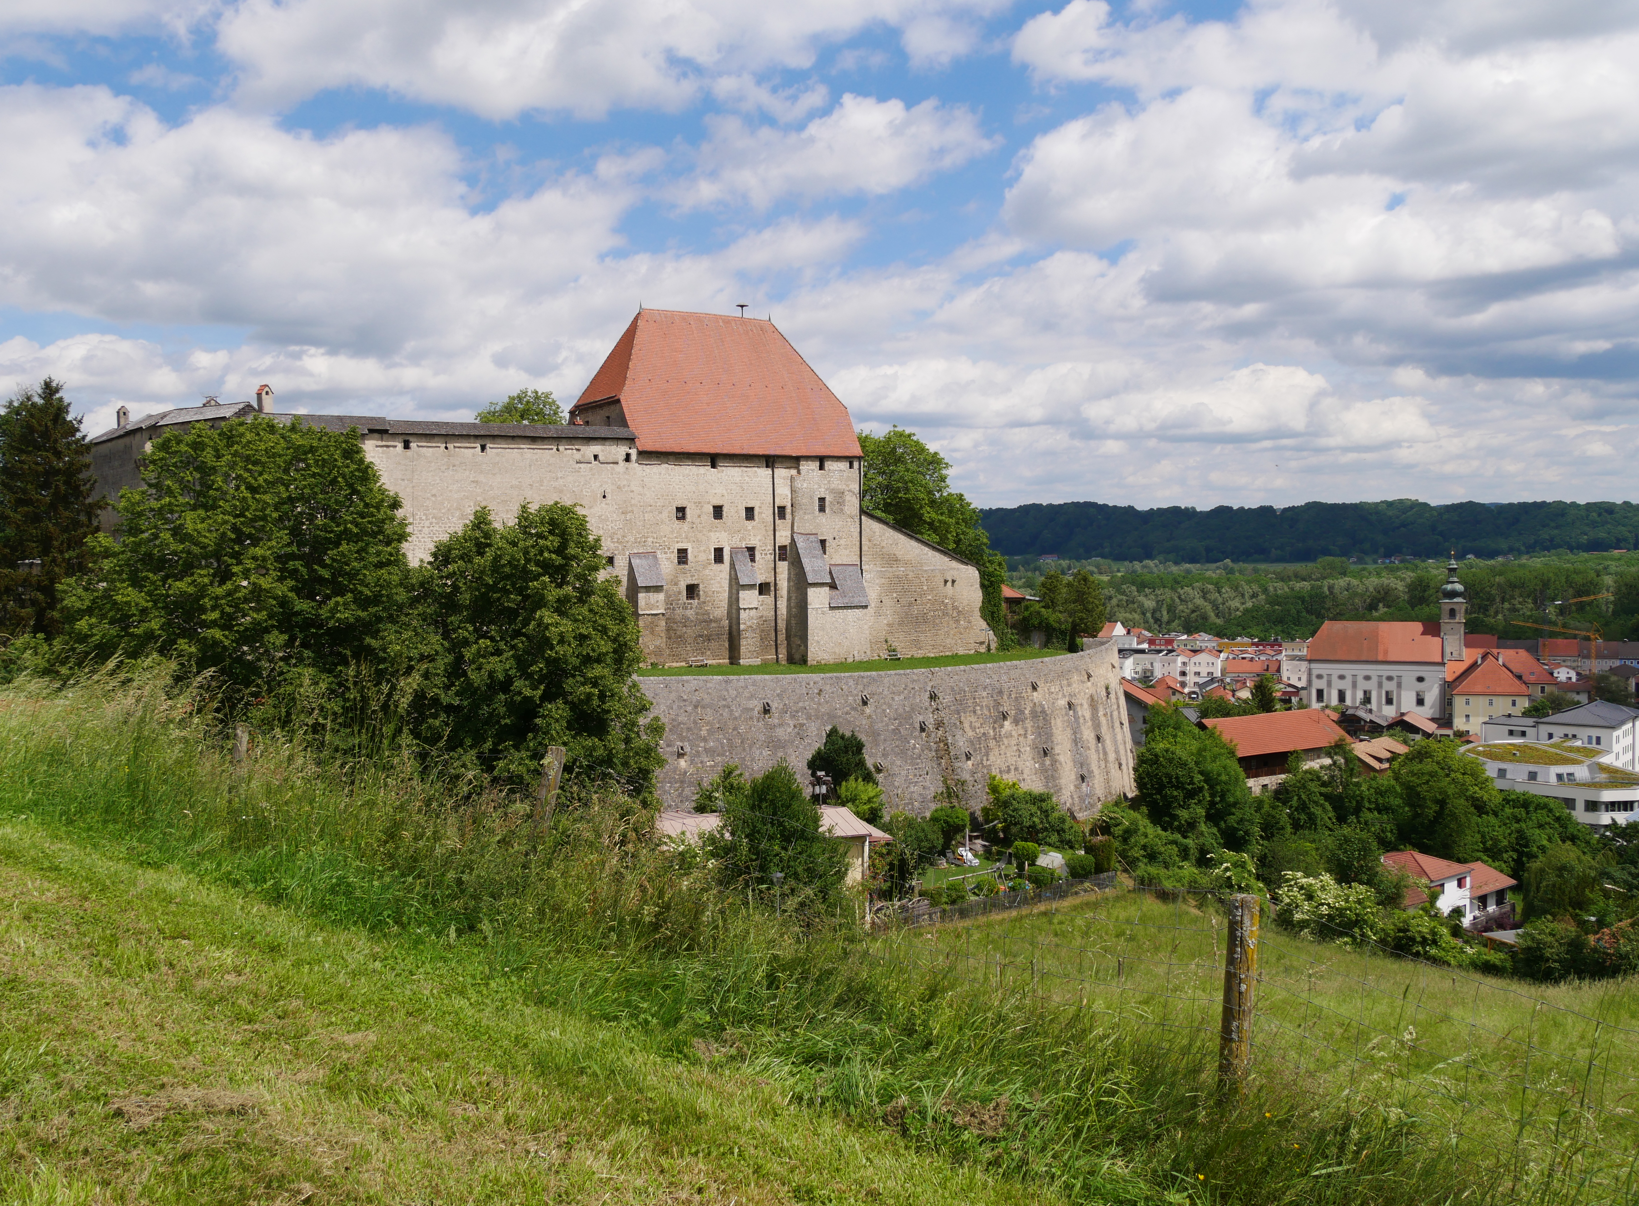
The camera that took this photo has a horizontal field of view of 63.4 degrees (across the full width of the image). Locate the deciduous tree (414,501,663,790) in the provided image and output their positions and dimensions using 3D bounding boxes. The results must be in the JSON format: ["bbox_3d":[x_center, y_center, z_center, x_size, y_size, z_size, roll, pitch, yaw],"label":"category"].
[{"bbox_3d":[-7.840,1.710,37.000,6.900,9.200,6.700,-1,3,-12],"label":"deciduous tree"}]

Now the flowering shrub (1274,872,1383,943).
[{"bbox_3d":[31.090,18.450,81.000,6.500,4.300,5.200,0,3,21],"label":"flowering shrub"}]

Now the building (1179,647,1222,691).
[{"bbox_3d":[108.660,18.920,377.000,11.000,12.500,12.000,0,3,12],"label":"building"}]

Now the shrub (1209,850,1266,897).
[{"bbox_3d":[26.250,17.070,83.000,3.600,3.300,3.400,0,3,18],"label":"shrub"}]

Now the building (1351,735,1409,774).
[{"bbox_3d":[88.320,25.790,212.000,11.800,7.800,8.800,-3,4,-40],"label":"building"}]

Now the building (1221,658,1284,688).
[{"bbox_3d":[126.620,20.600,388.000,15.800,8.200,9.500,0,3,8],"label":"building"}]

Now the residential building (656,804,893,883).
[{"bbox_3d":[-2.570,14.260,75.000,13.000,5.500,8.500,-1,3,1],"label":"residential building"}]

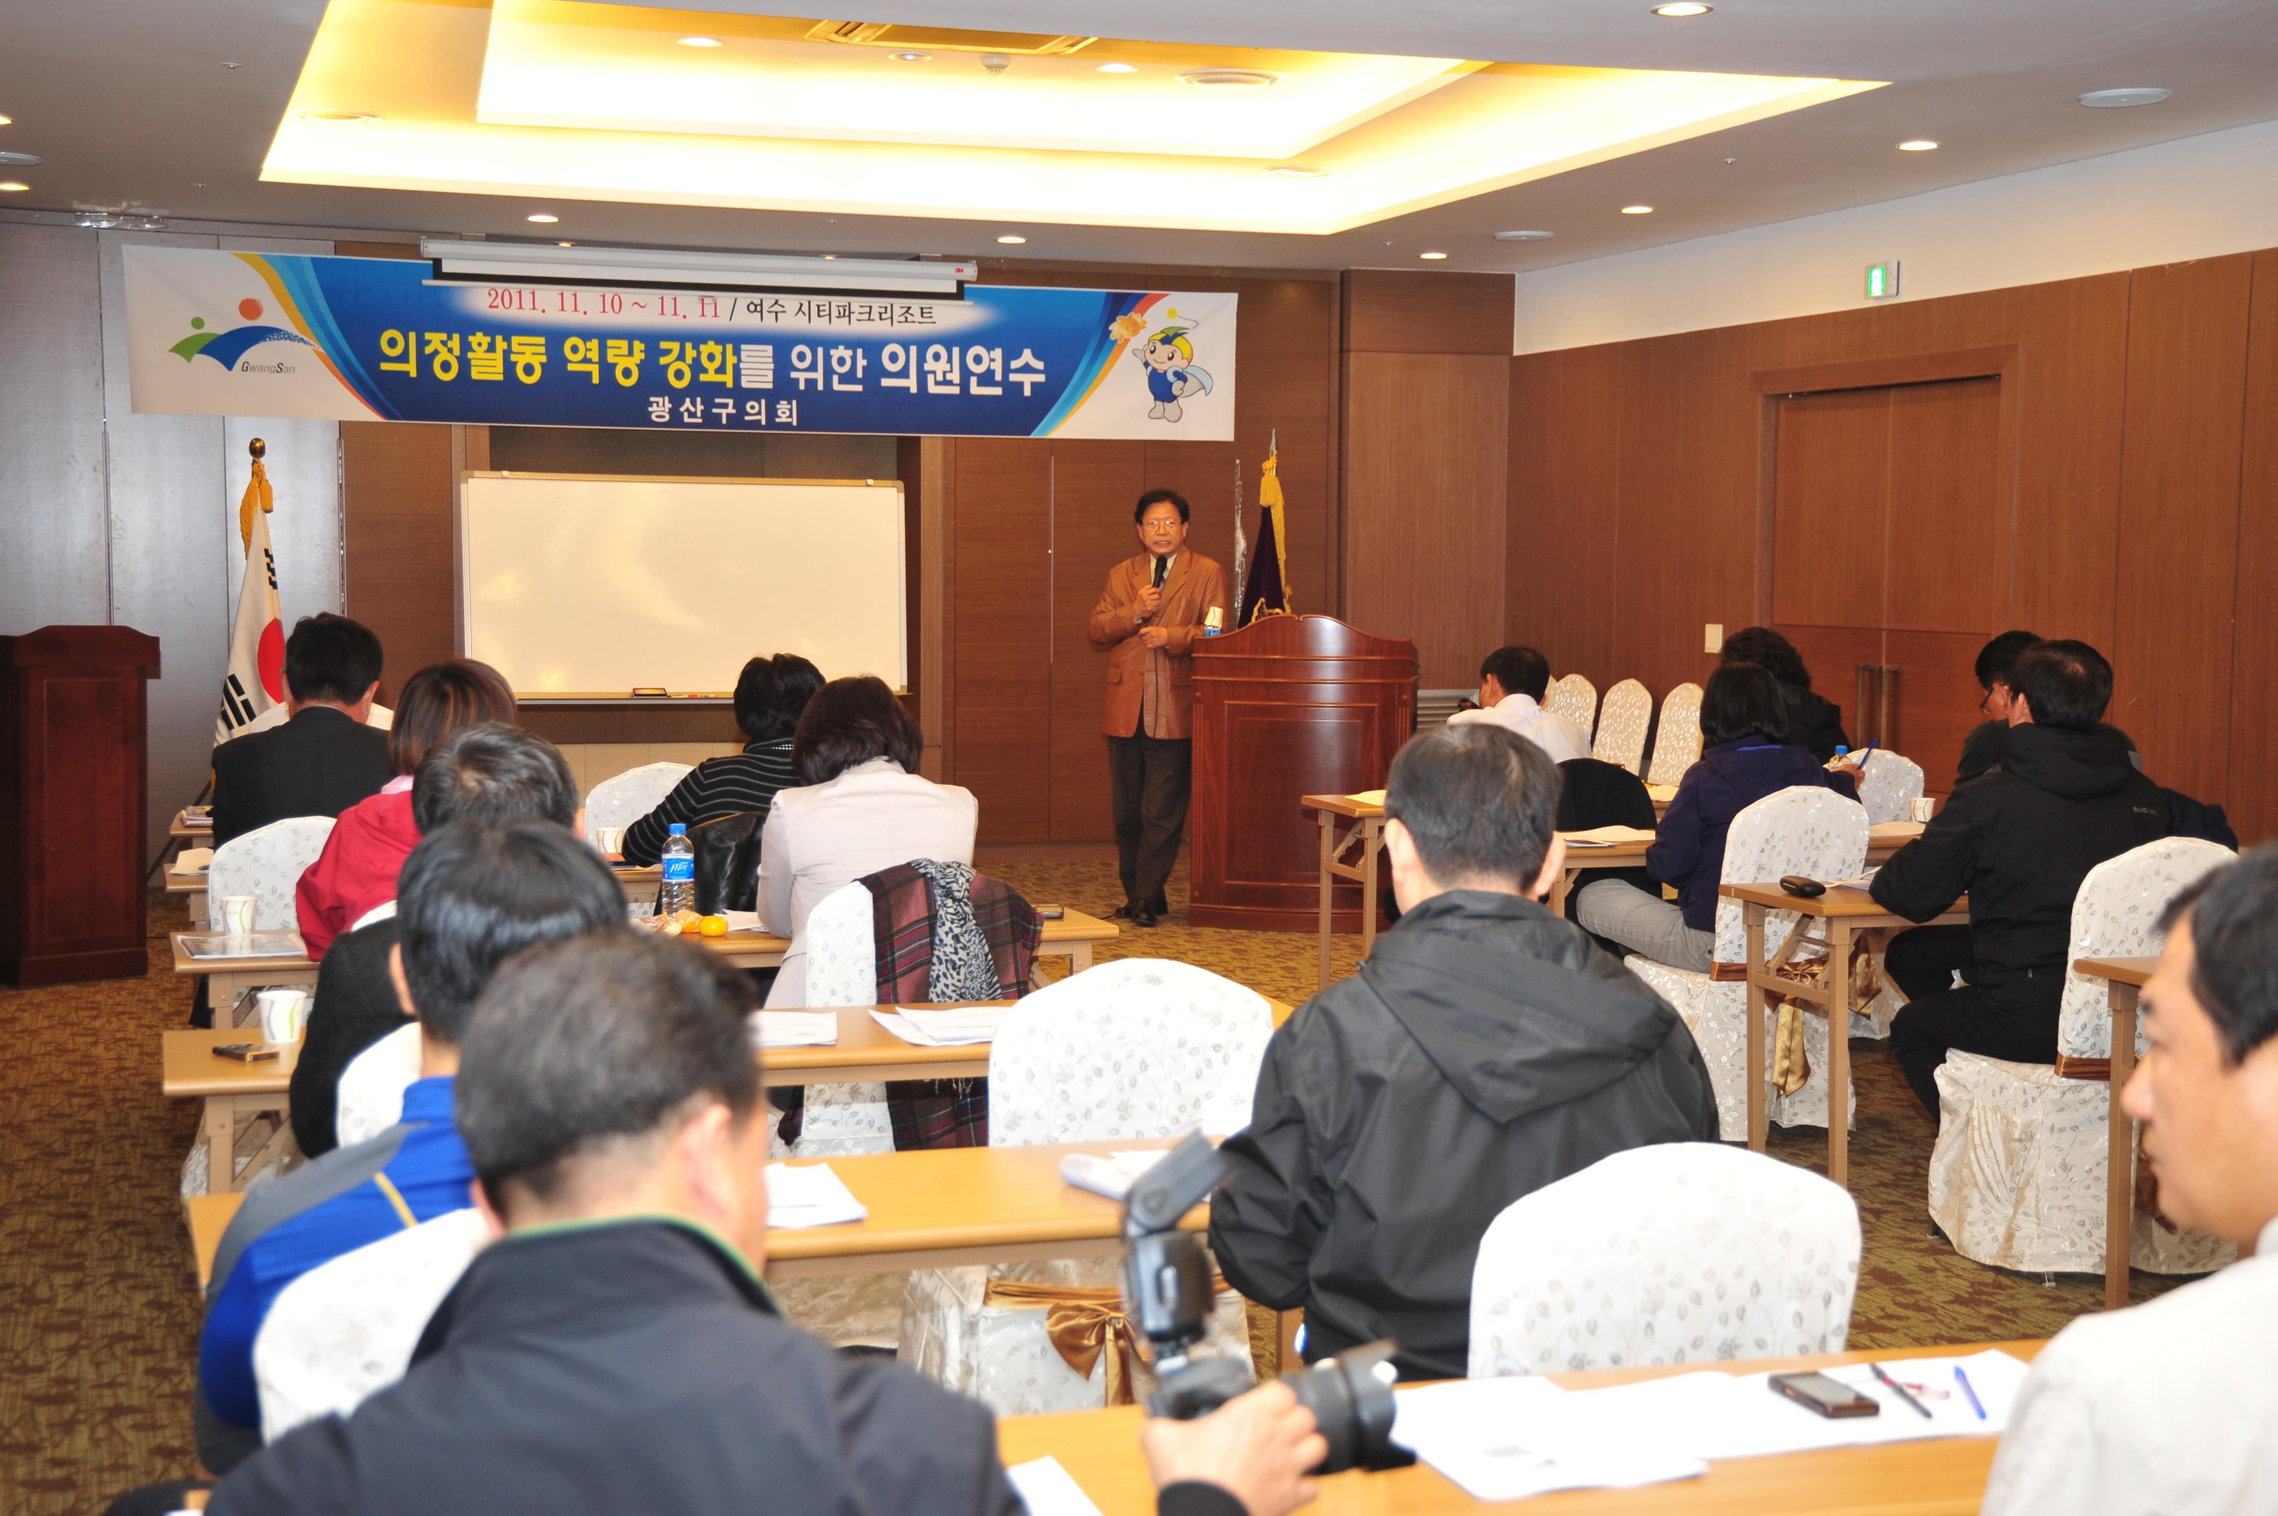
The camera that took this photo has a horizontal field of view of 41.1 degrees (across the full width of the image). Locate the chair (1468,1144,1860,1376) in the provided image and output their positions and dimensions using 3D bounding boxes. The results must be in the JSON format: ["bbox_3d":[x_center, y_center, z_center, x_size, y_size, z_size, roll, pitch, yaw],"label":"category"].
[{"bbox_3d":[0.416,0.789,3.072,0.440,0.900,0.550,0,4,-15],"label":"chair"}]

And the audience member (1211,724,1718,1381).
[{"bbox_3d":[0.293,0.585,3.273,0.540,1.280,0.820,0,4,-10],"label":"audience member"}]

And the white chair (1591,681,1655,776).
[{"bbox_3d":[2.039,0.087,13.997,0.550,0.905,0.450,-1,4,-18],"label":"white chair"}]

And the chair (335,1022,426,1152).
[{"bbox_3d":[-0.872,0.748,4.090,0.460,0.910,0.540,-1,4,-17],"label":"chair"}]

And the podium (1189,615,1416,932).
[{"bbox_3d":[0.653,0.044,11.974,0.860,1.220,0.540,1,4,7],"label":"podium"}]

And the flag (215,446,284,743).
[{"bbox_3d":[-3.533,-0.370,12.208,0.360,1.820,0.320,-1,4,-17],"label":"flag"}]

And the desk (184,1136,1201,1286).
[{"bbox_3d":[-0.154,0.857,3.546,1.800,0.720,0.450,-1,4,-18],"label":"desk"}]

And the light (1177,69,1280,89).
[{"bbox_3d":[0.336,-2.536,11.342,0.385,0.050,0.385,1,4,0],"label":"light"}]

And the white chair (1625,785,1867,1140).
[{"bbox_3d":[1.512,0.499,7.711,0.450,0.905,0.560,-1,4,-24],"label":"white chair"}]

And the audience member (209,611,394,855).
[{"bbox_3d":[-1.824,0.346,6.641,0.510,1.310,0.720,-1,4,-18],"label":"audience member"}]

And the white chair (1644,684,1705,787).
[{"bbox_3d":[2.213,0.123,13.476,0.550,0.905,0.450,-1,4,-18],"label":"white chair"}]

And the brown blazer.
[{"bbox_3d":[0.075,-0.453,12.174,0.570,0.750,0.380,1,4,6],"label":"brown blazer"}]

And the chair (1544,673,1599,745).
[{"bbox_3d":[1.749,0.087,13.677,0.540,0.910,0.460,-1,4,-17],"label":"chair"}]

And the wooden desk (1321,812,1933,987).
[{"bbox_3d":[1.454,0.483,9.503,1.800,0.710,0.480,-1,4,-18],"label":"wooden desk"}]

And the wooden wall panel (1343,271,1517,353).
[{"bbox_3d":[1.390,-2.138,14.608,0.900,0.400,0.050,-1,4,-17],"label":"wooden wall panel"}]

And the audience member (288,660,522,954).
[{"bbox_3d":[-1.190,0.449,5.338,0.520,1.260,0.820,0,4,-11],"label":"audience member"}]

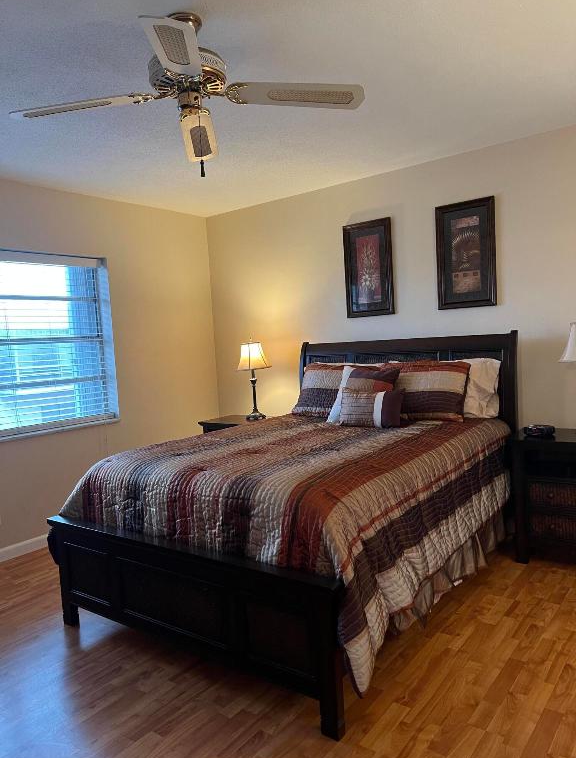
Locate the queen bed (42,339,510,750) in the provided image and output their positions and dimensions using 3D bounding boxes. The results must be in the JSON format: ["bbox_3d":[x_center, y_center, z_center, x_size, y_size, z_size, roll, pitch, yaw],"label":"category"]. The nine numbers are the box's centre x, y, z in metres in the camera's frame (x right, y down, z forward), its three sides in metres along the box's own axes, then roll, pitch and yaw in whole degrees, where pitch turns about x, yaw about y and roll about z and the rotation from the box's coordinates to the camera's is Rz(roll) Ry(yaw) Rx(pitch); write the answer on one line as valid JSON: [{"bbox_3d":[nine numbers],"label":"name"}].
[{"bbox_3d":[0.163,0.445,3.187,1.723,1.288,2.292,0,5,37],"label":"queen bed"}]

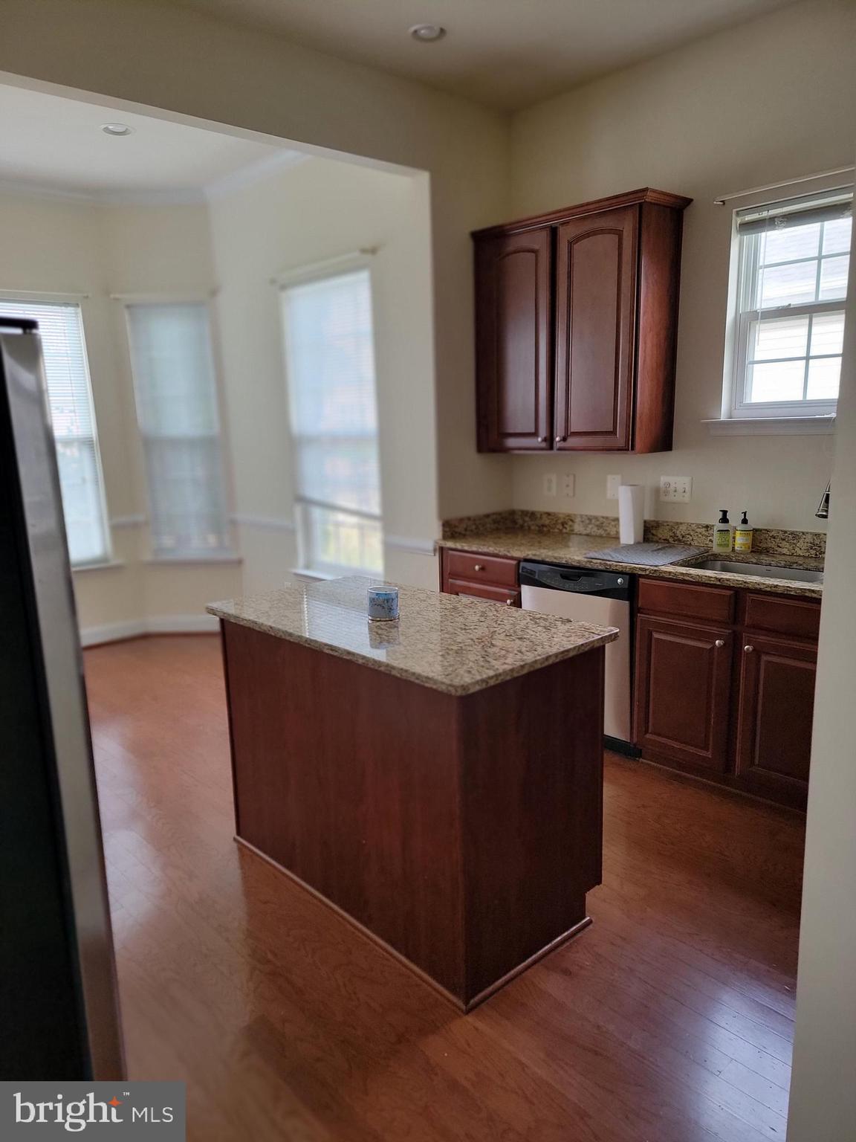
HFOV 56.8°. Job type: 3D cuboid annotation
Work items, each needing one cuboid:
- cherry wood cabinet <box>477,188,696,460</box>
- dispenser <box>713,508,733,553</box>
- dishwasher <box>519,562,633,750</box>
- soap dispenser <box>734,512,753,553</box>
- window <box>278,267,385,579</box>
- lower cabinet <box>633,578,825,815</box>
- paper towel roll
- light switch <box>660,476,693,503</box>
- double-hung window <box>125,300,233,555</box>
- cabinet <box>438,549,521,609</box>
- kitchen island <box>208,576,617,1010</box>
[{"bbox_3d":[0.712,-1.141,3.884,0.350,1.097,1.035,-12,15,-41],"label":"cherry wood cabinet"},{"bbox_3d":[1.326,-0.185,3.554,0.065,0.192,0.070,-12,15,-41],"label":"dispenser"},{"bbox_3d":[0.880,0.355,3.802,0.625,0.840,0.612,-12,15,-41],"label":"dishwasher"},{"bbox_3d":[1.398,-0.171,3.500,0.063,0.180,0.068,-12,15,-41],"label":"soap dispenser"},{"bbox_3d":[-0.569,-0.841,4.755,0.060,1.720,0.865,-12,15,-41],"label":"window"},{"bbox_3d":[1.411,0.444,3.259,0.630,0.856,0.911,-12,15,-41],"label":"lower cabinet"},{"bbox_3d":[1.004,-0.283,3.888,0.118,0.280,0.118,-2,11,0],"label":"paper towel roll"},{"bbox_3d":[1.186,-0.387,3.786,0.012,0.119,0.163,-12,15,-41],"label":"light switch"},{"bbox_3d":[-1.790,-0.984,5.735,0.600,1.820,0.100,-1,11,3],"label":"double-hung window"},{"bbox_3d":[0.490,0.285,4.245,0.630,0.856,0.573,-12,15,-41],"label":"cabinet"},{"bbox_3d":[-0.100,0.589,2.655,0.677,0.896,1.282,-12,15,-41],"label":"kitchen island"}]

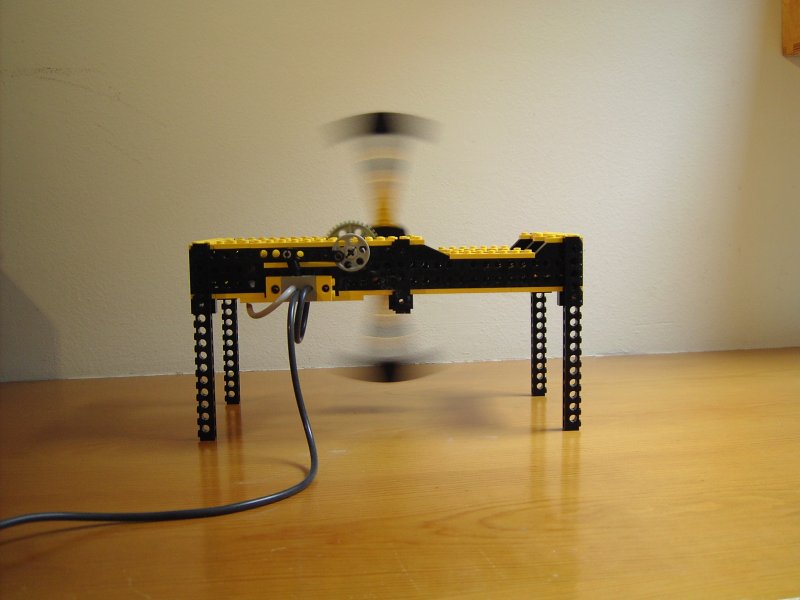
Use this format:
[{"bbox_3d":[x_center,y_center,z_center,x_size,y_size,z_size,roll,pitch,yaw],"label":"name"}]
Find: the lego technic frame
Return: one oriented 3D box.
[{"bbox_3d":[-0.009,0.019,0.573,0.250,0.129,0.112,-1,6,-2],"label":"lego technic frame"}]

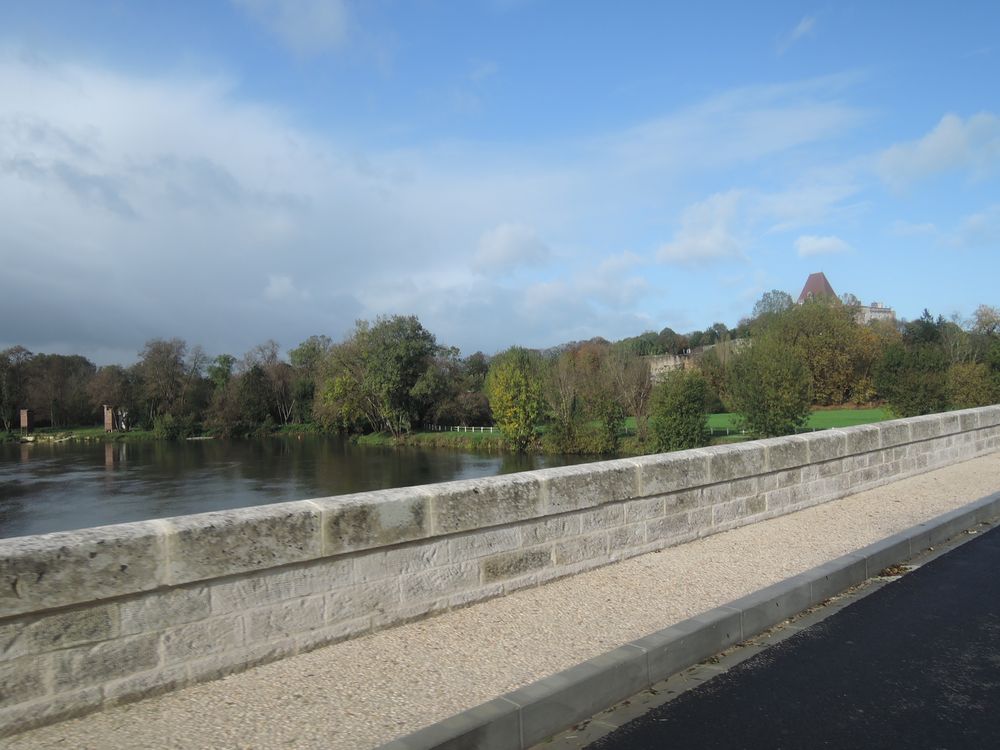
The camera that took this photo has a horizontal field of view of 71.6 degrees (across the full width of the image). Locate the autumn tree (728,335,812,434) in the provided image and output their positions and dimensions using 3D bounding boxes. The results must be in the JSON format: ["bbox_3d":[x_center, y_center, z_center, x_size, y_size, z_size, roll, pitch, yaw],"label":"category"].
[{"bbox_3d":[33.944,1.506,87.000,10.541,12.674,9.500,0,0,21],"label":"autumn tree"}]

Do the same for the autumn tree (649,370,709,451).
[{"bbox_3d":[20.971,4.148,81.000,7.244,9.814,7.000,0,0,15],"label":"autumn tree"}]

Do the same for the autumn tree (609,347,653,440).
[{"bbox_3d":[16.376,2.384,87.000,5.521,11.921,5.600,0,0,11],"label":"autumn tree"}]

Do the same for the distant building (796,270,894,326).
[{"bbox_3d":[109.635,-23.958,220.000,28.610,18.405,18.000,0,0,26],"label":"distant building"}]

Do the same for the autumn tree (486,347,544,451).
[{"bbox_3d":[1.878,2.847,84.000,7.027,12.601,6.800,0,0,1],"label":"autumn tree"}]

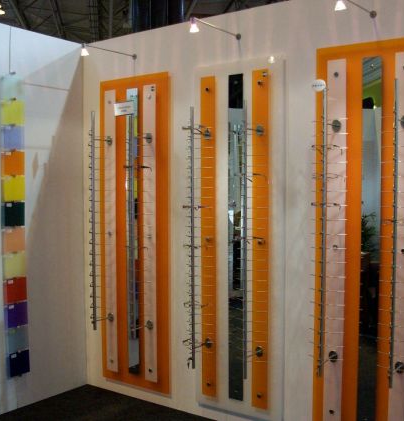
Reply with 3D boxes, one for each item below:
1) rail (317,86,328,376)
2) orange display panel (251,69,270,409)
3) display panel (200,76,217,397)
[{"bbox_3d":[0.608,0.116,2.774,0.020,1.452,0.021,2,4,35],"label":"rail"},{"bbox_3d":[0.332,0.185,3.164,0.098,1.948,0.020,2,4,35],"label":"orange display panel"},{"bbox_3d":[0.041,0.174,3.365,0.098,1.948,0.020,2,4,35],"label":"display panel"}]

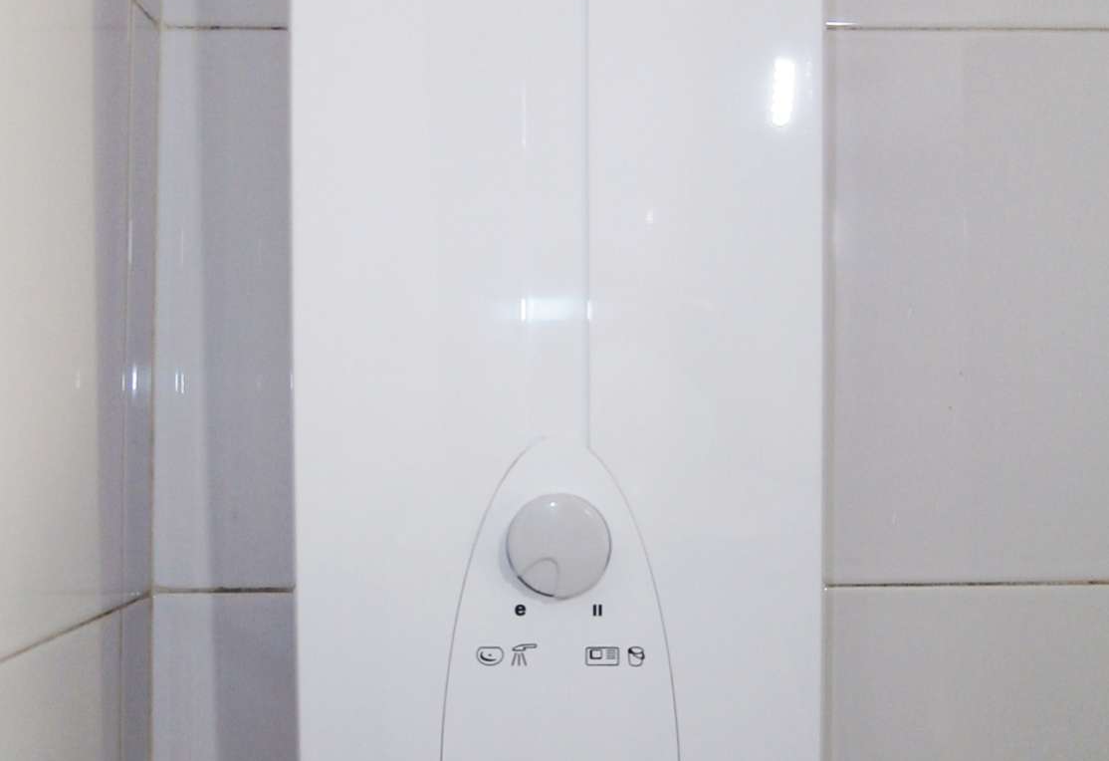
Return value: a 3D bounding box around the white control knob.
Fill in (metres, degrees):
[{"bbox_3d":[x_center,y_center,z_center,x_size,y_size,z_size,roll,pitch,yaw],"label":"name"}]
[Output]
[{"bbox_3d":[0.002,0.066,0.410,0.042,0.042,0.013,0,-2,-1],"label":"white control knob"}]

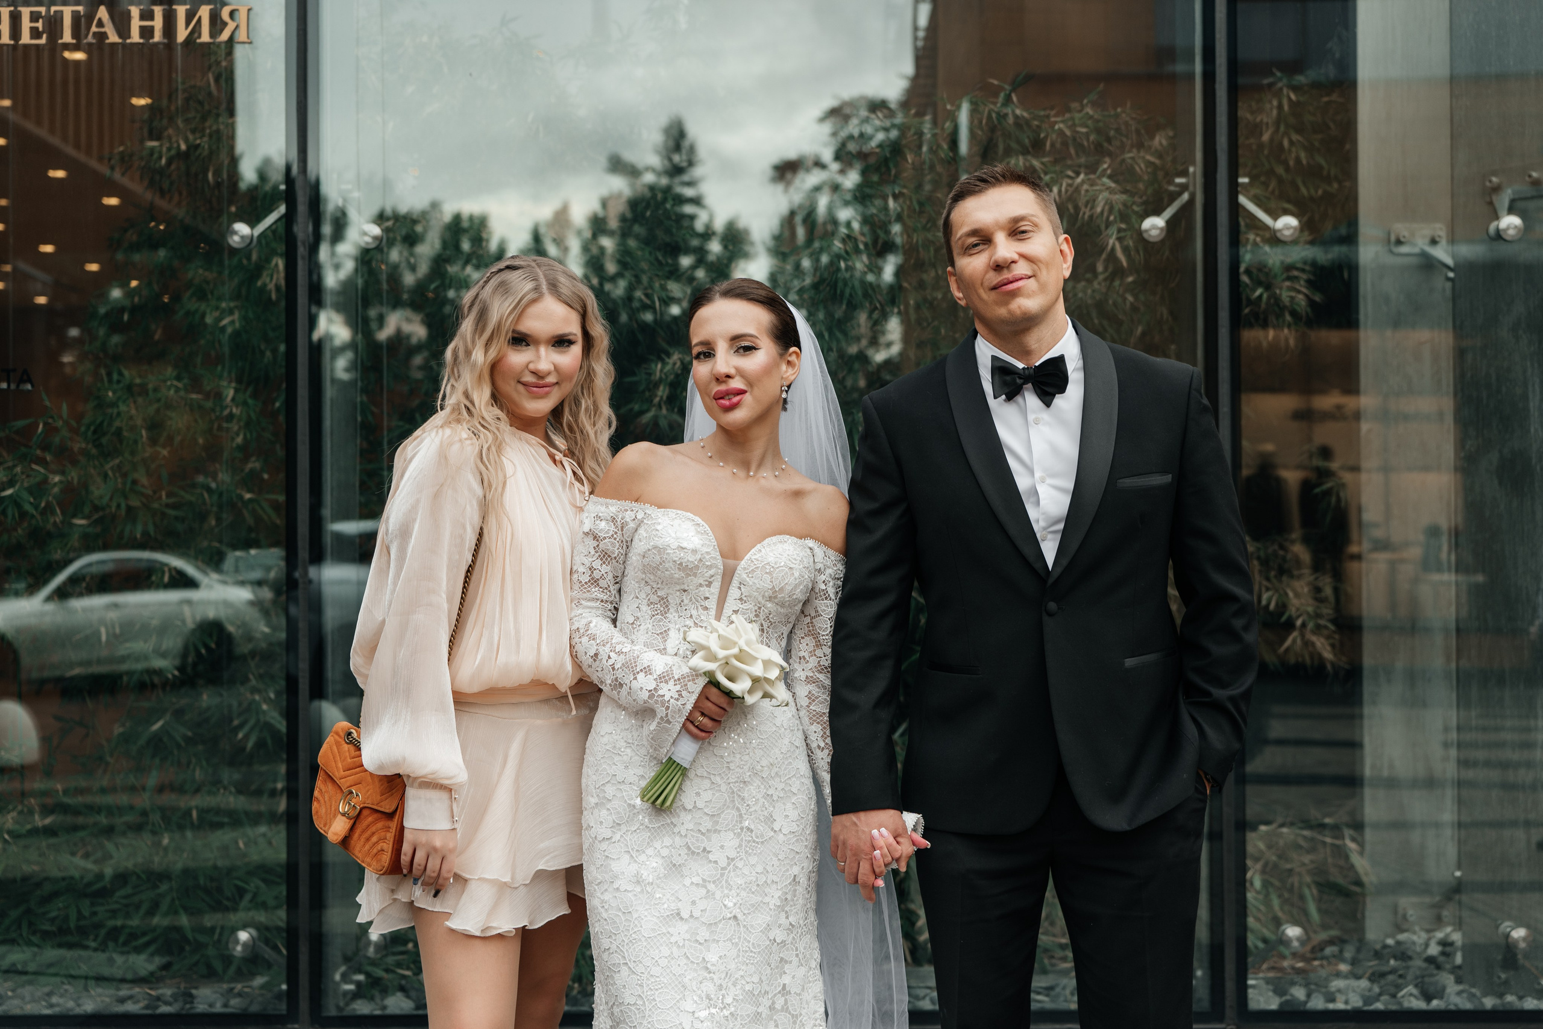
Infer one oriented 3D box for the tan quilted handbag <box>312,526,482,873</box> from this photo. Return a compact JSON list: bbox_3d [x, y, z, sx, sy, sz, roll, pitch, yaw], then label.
[{"bbox_3d":[-0.527,0.219,2.860,0.140,0.540,0.230,1,9,-42],"label":"tan quilted handbag"}]

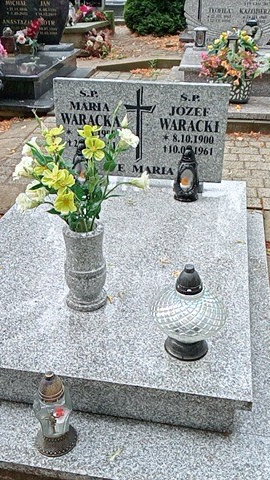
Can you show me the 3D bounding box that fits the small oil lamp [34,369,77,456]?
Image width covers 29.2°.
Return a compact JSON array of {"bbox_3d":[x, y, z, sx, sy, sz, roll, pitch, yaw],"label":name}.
[{"bbox_3d":[-0.225,0.466,1.431,0.119,0.253,0.119,5,29,9],"label":"small oil lamp"}]

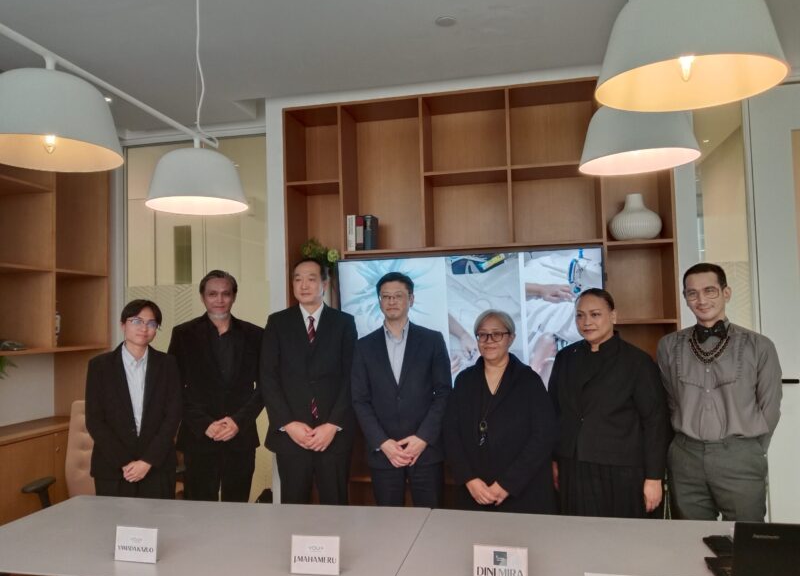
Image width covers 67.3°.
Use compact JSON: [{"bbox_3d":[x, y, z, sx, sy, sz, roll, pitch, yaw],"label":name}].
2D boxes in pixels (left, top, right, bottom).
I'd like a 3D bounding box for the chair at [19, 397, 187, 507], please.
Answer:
[{"bbox_3d":[-1.567,1.162,3.230,0.690,1.070,0.650,-1,-3,-6],"label":"chair"}]

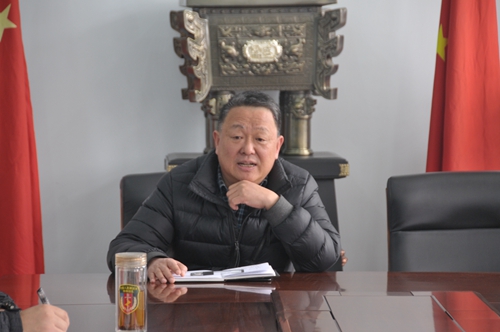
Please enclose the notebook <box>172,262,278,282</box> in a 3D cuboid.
[{"bbox_3d":[-0.070,0.272,6.855,0.270,0.030,0.210,0,2,-6],"label":"notebook"}]

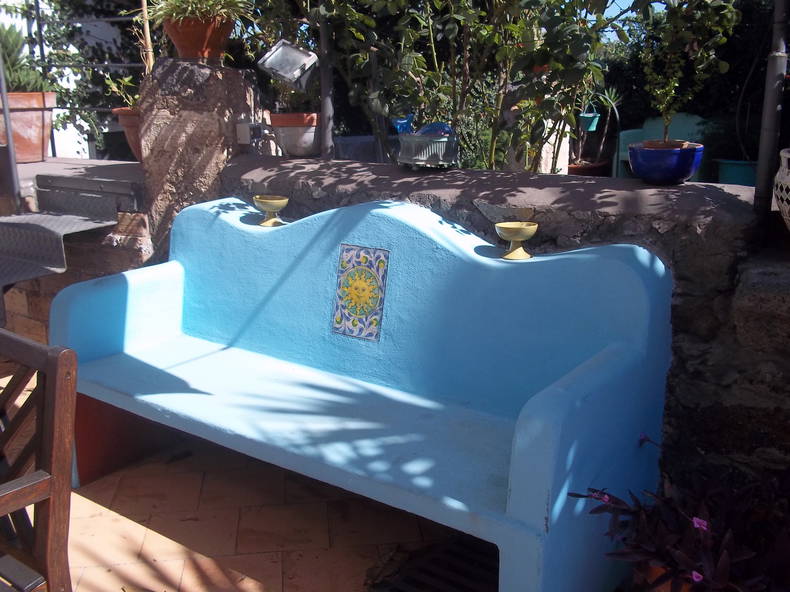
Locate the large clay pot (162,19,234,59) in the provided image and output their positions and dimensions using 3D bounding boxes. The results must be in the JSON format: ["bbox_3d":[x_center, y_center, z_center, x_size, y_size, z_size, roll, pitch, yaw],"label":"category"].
[{"bbox_3d":[-0.869,-1.135,3.640,0.307,0.182,0.307,1,14,0],"label":"large clay pot"}]

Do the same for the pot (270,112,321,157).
[{"bbox_3d":[-0.531,-0.853,4.350,0.255,0.227,0.255,1,14,0],"label":"pot"}]

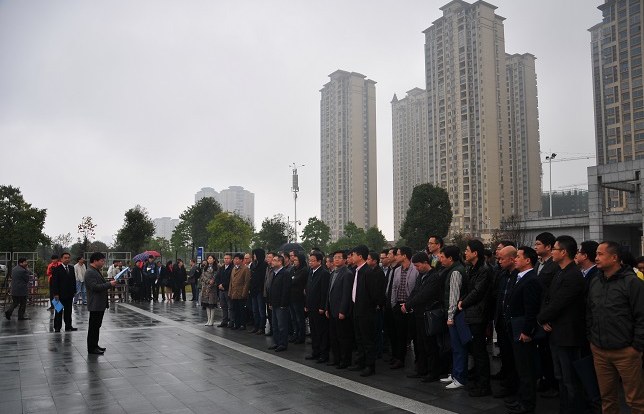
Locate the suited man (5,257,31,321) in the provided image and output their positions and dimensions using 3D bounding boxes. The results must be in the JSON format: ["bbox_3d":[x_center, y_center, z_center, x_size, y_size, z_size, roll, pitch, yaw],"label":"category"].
[{"bbox_3d":[-8.095,2.162,12.743,0.620,1.660,0.500,2,-7,-22],"label":"suited man"}]

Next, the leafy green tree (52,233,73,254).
[{"bbox_3d":[-34.952,6.029,64.726,2.800,4.950,2.800,3,-7,-26],"label":"leafy green tree"}]

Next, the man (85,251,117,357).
[{"bbox_3d":[-3.737,1.631,8.236,0.500,1.700,0.470,2,-6,-25],"label":"man"}]

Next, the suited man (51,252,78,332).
[{"bbox_3d":[-5.632,1.859,10.462,0.550,1.730,0.350,5,-8,-39],"label":"suited man"}]

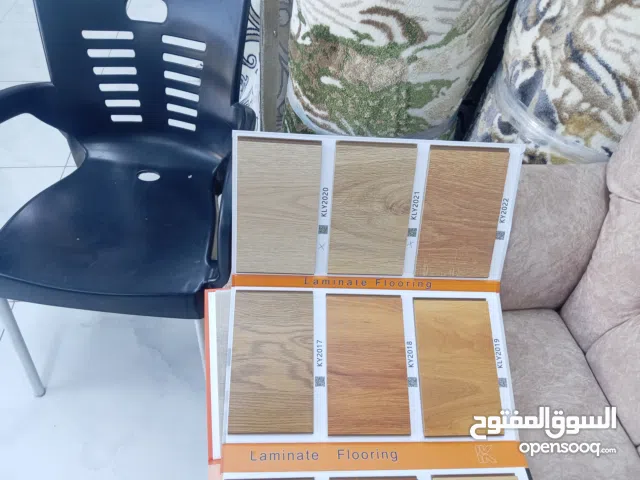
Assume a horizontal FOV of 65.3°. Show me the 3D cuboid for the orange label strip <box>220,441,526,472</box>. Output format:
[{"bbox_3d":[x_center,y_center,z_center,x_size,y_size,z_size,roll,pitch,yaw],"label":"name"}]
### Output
[{"bbox_3d":[0.081,0.294,0.677,0.420,0.005,0.036,3,47,-8],"label":"orange label strip"}]

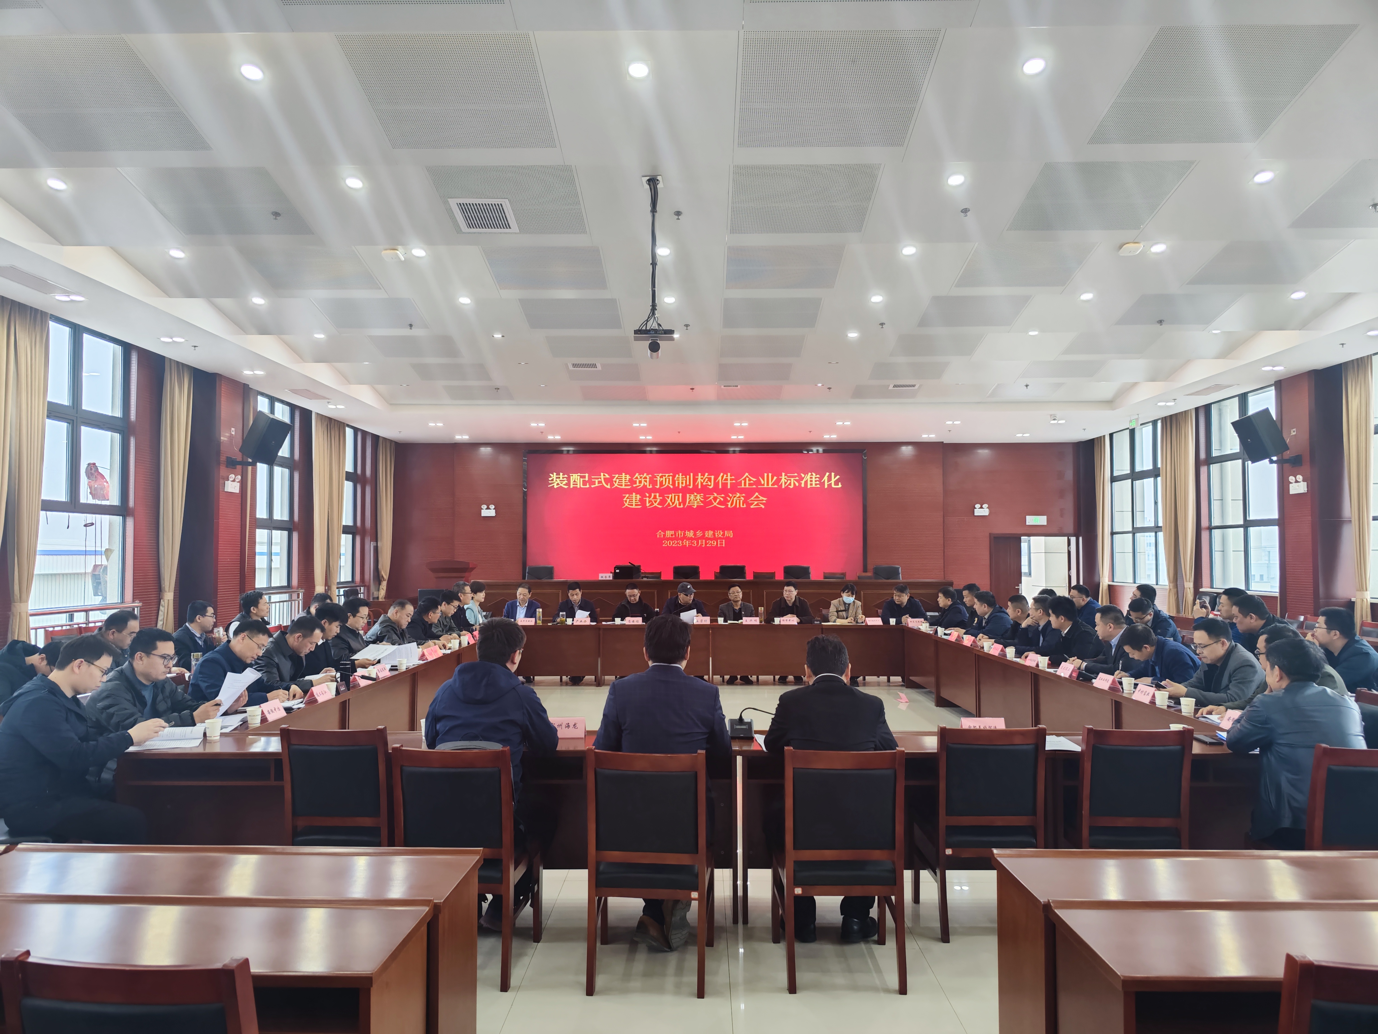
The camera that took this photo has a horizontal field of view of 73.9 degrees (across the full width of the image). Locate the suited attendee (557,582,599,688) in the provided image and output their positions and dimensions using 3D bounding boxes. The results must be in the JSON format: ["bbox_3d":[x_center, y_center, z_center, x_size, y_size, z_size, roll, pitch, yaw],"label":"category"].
[{"bbox_3d":[-1.470,1.516,12.080,0.550,1.270,0.800,0,-2,-2],"label":"suited attendee"}]

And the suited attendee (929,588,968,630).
[{"bbox_3d":[3.060,1.433,10.600,0.720,1.250,0.530,0,-2,-5],"label":"suited attendee"}]

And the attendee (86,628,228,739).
[{"bbox_3d":[-2.680,1.185,4.650,0.840,1.240,0.570,0,-2,2],"label":"attendee"}]

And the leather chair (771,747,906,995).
[{"bbox_3d":[0.580,1.306,3.600,0.470,0.910,0.520,0,-2,1],"label":"leather chair"}]

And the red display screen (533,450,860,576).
[{"bbox_3d":[0.093,0.175,18.338,6.769,2.953,0.120,0,-2,1],"label":"red display screen"}]

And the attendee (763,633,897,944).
[{"bbox_3d":[0.614,1.152,3.999,0.580,1.310,0.780,0,-2,1],"label":"attendee"}]

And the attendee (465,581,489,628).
[{"bbox_3d":[-2.460,1.433,11.147,0.720,1.290,0.480,0,-2,11],"label":"attendee"}]

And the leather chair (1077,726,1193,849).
[{"bbox_3d":[1.917,1.354,4.100,0.465,0.920,0.485,0,-2,3],"label":"leather chair"}]

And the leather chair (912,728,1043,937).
[{"bbox_3d":[1.303,1.356,4.130,0.465,0.920,0.485,0,-2,1],"label":"leather chair"}]

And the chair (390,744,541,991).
[{"bbox_3d":[-0.867,1.325,3.668,0.465,0.940,0.550,0,-2,3],"label":"chair"}]

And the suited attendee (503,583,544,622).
[{"bbox_3d":[-2.176,1.489,11.961,0.560,1.240,0.780,0,-2,-1],"label":"suited attendee"}]

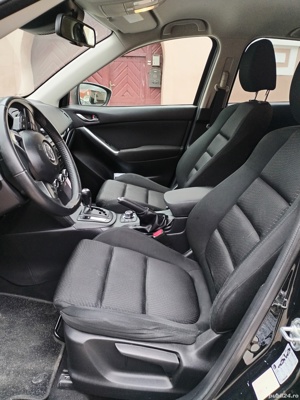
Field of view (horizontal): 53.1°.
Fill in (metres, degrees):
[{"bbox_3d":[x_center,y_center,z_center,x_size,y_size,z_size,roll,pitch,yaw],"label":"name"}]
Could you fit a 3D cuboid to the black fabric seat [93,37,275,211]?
[{"bbox_3d":[0.160,-0.262,1.555,0.870,1.000,0.530,0,22,0],"label":"black fabric seat"}]

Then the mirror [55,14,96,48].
[{"bbox_3d":[-0.260,-0.585,1.039,0.042,0.065,0.225,17,26,16],"label":"mirror"}]

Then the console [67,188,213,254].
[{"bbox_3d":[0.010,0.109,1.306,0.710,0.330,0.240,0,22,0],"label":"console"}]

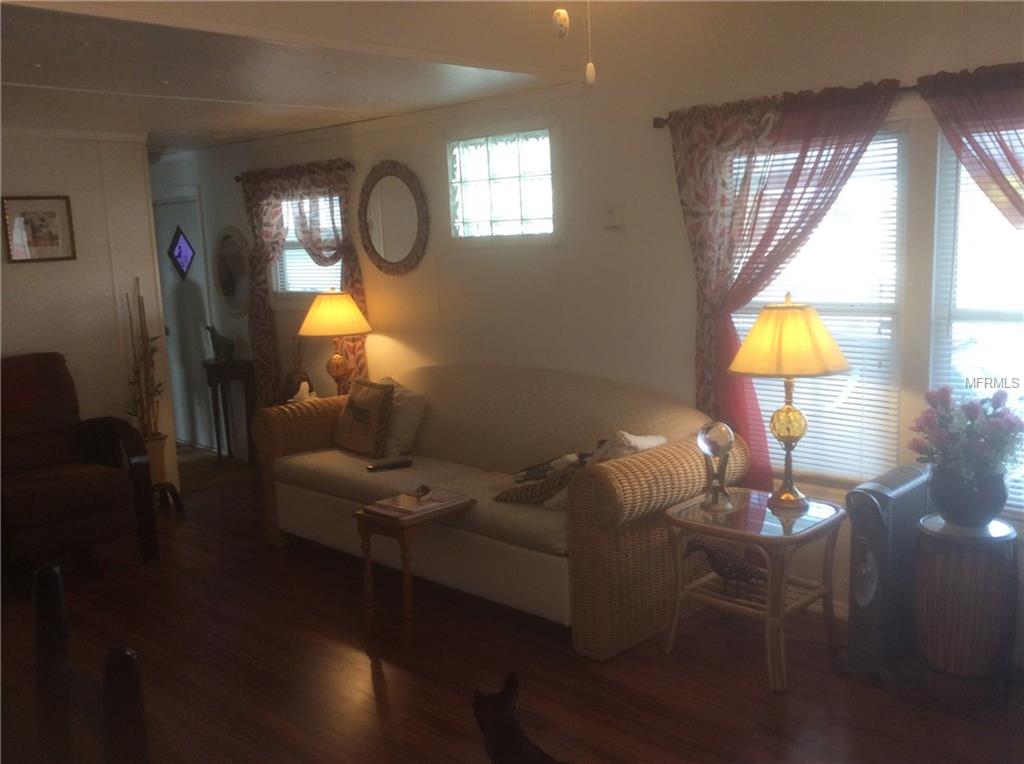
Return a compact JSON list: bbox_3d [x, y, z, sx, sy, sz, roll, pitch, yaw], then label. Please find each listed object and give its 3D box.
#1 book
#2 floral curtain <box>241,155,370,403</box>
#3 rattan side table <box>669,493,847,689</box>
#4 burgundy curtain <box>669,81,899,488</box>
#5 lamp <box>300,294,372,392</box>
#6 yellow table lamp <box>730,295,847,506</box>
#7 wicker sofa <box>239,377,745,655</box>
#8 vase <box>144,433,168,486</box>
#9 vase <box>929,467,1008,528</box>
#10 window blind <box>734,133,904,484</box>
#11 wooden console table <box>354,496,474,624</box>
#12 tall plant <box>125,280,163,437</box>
[{"bbox_3d":[-0.378,0.475,3.764,0.229,0.038,0.326,6,12,44],"label":"book"},{"bbox_3d":[-1.270,-0.397,5.697,1.226,1.745,0.110,6,12,44],"label":"floral curtain"},{"bbox_3d":[0.824,0.692,3.272,0.496,0.526,0.420,6,12,44],"label":"rattan side table"},{"bbox_3d":[0.976,-0.164,3.543,0.905,1.745,0.110,6,12,44],"label":"burgundy curtain"},{"bbox_3d":[-0.967,-0.141,5.231,0.397,0.730,0.397,6,12,44],"label":"lamp"},{"bbox_3d":[0.933,0.066,3.211,0.397,0.730,0.397,6,12,44],"label":"yellow table lamp"},{"bbox_3d":[-0.196,0.409,4.245,2.329,0.876,0.803,6,12,44],"label":"wicker sofa"},{"bbox_3d":[-2.008,0.438,5.344,0.130,0.300,0.130,6,12,44],"label":"vase"},{"bbox_3d":[1.425,0.352,2.937,0.242,0.184,0.242,6,12,44],"label":"vase"},{"bbox_3d":[1.102,-0.247,3.497,0.650,1.241,0.051,6,12,44],"label":"window blind"},{"bbox_3d":[-0.369,0.708,3.789,0.324,0.432,0.388,6,12,44],"label":"wooden console table"},{"bbox_3d":[-2.070,-0.127,5.322,0.200,0.890,0.200,6,12,44],"label":"tall plant"}]

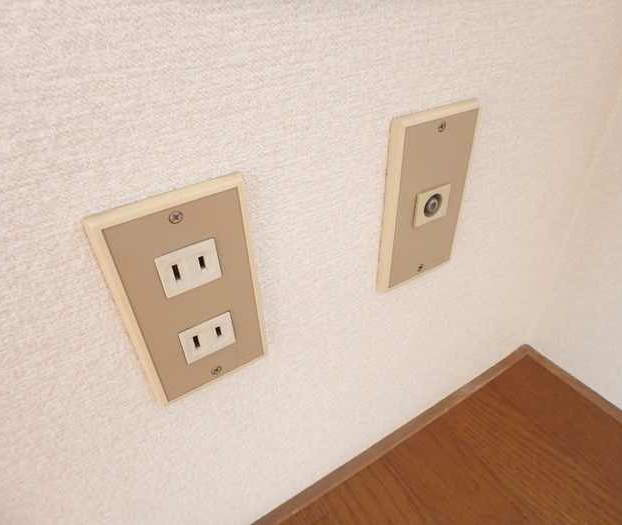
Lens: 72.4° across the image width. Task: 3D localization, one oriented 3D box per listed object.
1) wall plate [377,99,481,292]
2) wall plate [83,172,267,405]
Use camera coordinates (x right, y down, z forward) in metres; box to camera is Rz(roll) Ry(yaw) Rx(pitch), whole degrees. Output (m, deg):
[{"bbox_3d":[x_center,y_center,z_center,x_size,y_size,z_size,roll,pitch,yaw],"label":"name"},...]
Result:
[{"bbox_3d":[0.076,-0.038,0.277,0.070,0.120,0.008,-22,41,-24],"label":"wall plate"},{"bbox_3d":[-0.057,0.021,0.215,0.070,0.120,0.007,-22,41,-24],"label":"wall plate"}]

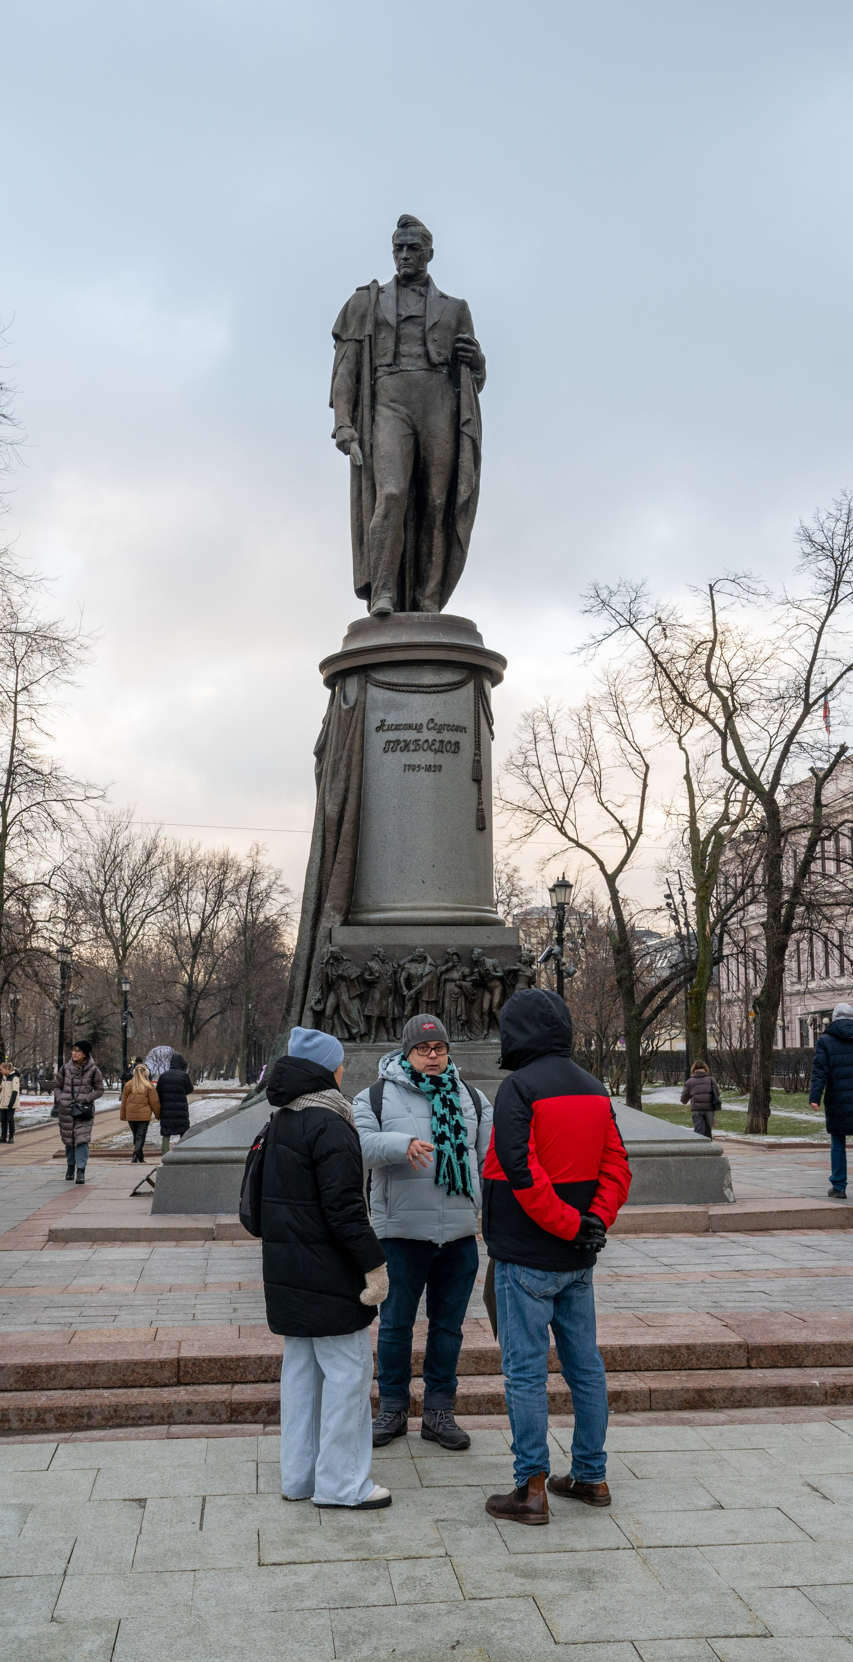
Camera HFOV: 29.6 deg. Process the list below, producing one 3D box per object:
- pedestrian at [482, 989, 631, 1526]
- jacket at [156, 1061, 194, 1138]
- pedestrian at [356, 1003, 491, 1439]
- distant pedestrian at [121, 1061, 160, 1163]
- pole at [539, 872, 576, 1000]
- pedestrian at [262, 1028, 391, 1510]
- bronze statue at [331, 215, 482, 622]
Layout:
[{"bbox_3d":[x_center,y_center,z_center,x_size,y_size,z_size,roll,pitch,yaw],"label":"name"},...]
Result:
[{"bbox_3d":[0.471,1.495,5.861,0.480,1.830,0.560,-7,-11,37],"label":"pedestrian"},{"bbox_3d":[-4.002,4.232,25.795,0.560,1.300,0.400,-1,-8,2],"label":"jacket"},{"bbox_3d":[-0.017,1.685,6.913,0.600,1.780,0.480,0,-8,-6],"label":"pedestrian"},{"bbox_3d":[-4.623,4.539,26.077,0.580,1.580,0.450,0,-8,-5],"label":"distant pedestrian"},{"bbox_3d":[2.515,3.333,30.323,0.600,5.110,1.150,1,-8,-8],"label":"pole"},{"bbox_3d":[-0.388,1.601,6.037,0.450,1.710,0.550,7,-11,-43],"label":"pedestrian"},{"bbox_3d":[-0.187,-4.271,16.653,1.620,4.440,1.350,-1,-8,0],"label":"bronze statue"}]

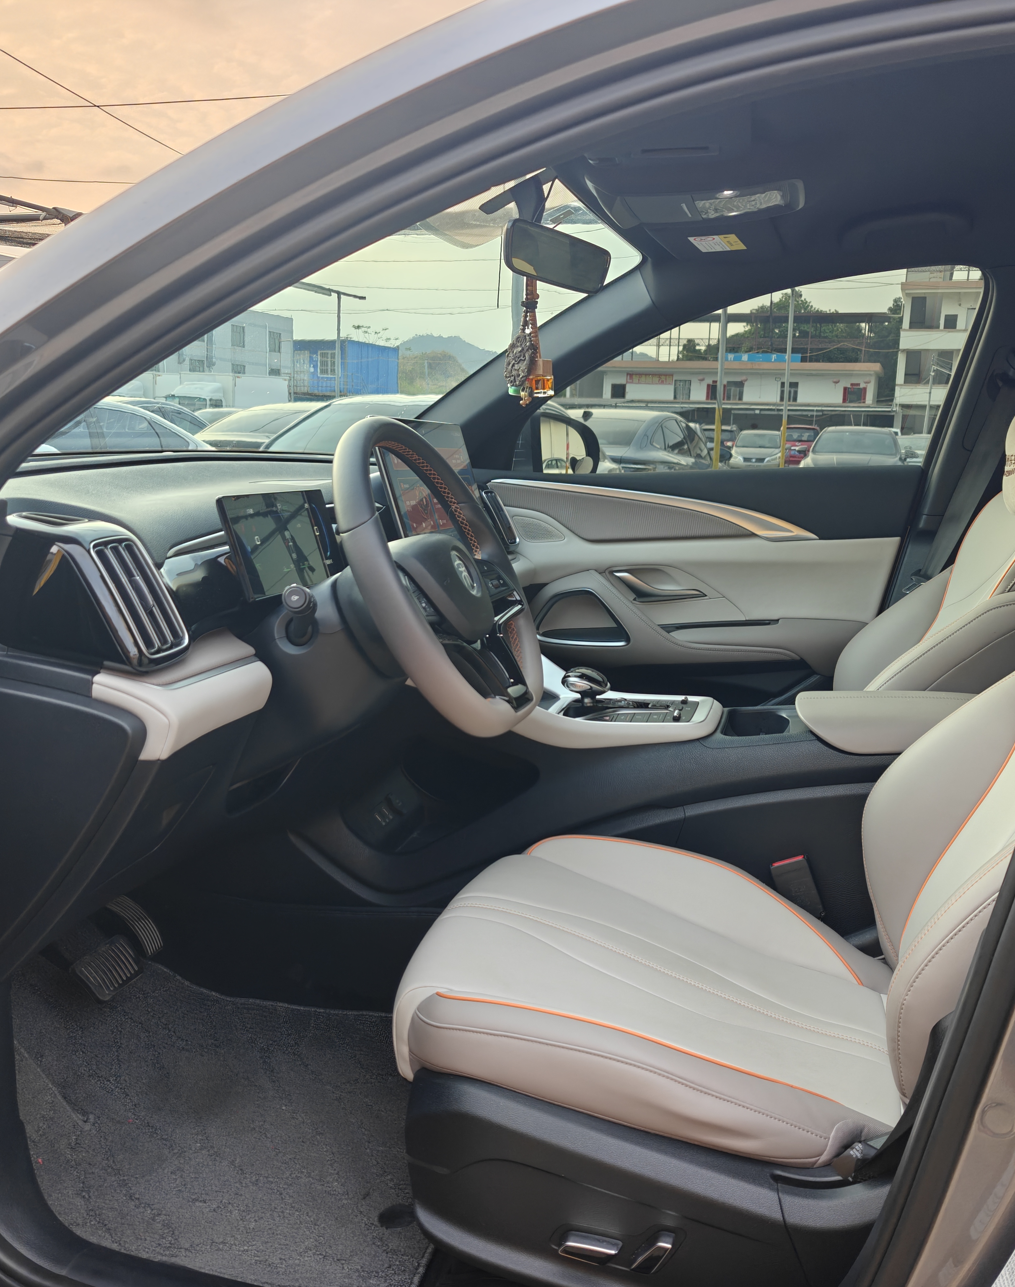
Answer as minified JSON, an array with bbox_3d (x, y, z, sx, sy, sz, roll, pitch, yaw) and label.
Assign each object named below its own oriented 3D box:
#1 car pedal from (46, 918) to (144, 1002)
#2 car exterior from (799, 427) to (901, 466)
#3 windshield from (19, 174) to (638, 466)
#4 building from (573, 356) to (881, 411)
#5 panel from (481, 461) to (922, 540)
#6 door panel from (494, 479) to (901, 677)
[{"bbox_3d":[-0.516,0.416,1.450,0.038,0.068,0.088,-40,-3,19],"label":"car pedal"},{"bbox_3d":[6.140,-3.080,20.200,1.820,1.470,4.600,4,11,17],"label":"car exterior"},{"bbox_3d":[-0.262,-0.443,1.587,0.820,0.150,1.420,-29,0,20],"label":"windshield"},{"bbox_3d":[16.247,-17.100,84.000,21.500,7.200,8.000,2,10,7],"label":"building"},{"bbox_3d":[0.327,-0.275,2.176,0.900,0.150,0.090,4,11,17],"label":"panel"},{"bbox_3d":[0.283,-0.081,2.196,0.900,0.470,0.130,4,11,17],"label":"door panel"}]

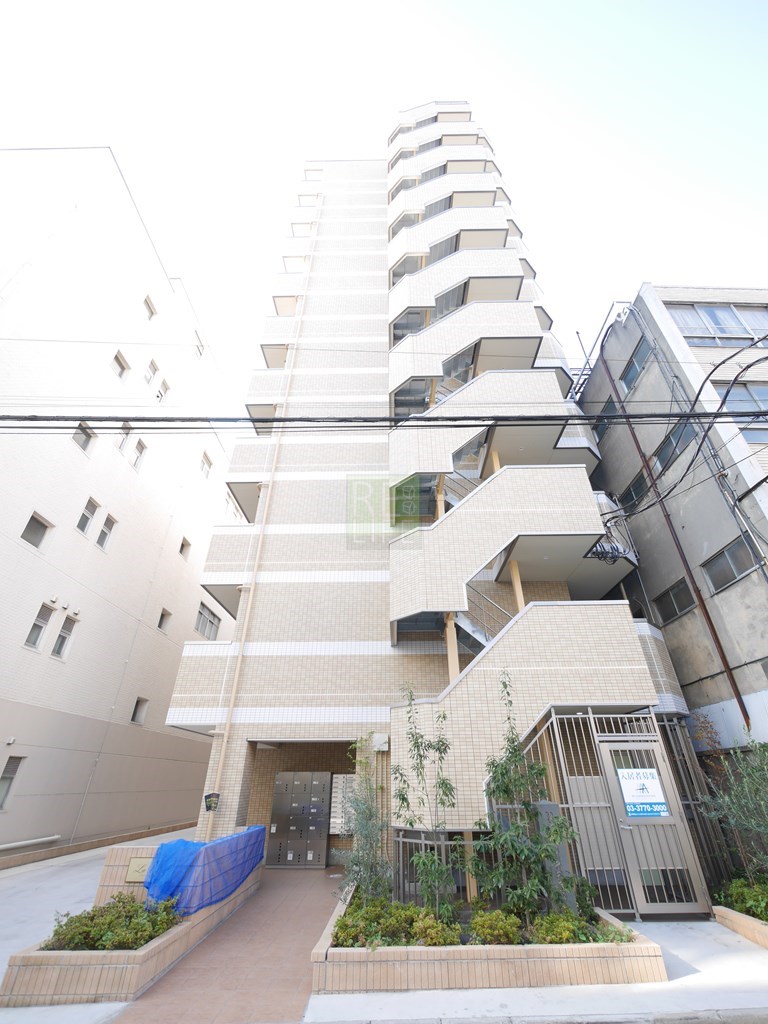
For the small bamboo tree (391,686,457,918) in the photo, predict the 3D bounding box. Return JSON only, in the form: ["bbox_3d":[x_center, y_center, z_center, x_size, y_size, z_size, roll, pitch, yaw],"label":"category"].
[{"bbox_3d":[0.530,3.777,5.601,0.870,2.620,0.750,0,-32,0],"label":"small bamboo tree"}]

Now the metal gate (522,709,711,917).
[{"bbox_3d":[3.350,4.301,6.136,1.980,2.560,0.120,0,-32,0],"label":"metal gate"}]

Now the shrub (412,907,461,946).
[{"bbox_3d":[0.570,4.537,4.567,0.500,0.300,0.480,0,-32,0],"label":"shrub"}]

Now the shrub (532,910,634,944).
[{"bbox_3d":[2.140,4.553,4.593,1.080,0.300,0.560,0,-32,0],"label":"shrub"}]

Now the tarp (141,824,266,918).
[{"bbox_3d":[-2.600,5.331,6.310,0.690,0.740,2.380,-4,-32,6],"label":"tarp"}]

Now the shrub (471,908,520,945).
[{"bbox_3d":[1.200,4.547,4.584,0.520,0.300,0.500,0,-32,0],"label":"shrub"}]

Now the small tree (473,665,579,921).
[{"bbox_3d":[1.740,3.647,5.563,1.220,2.820,1.050,0,-32,0],"label":"small tree"}]

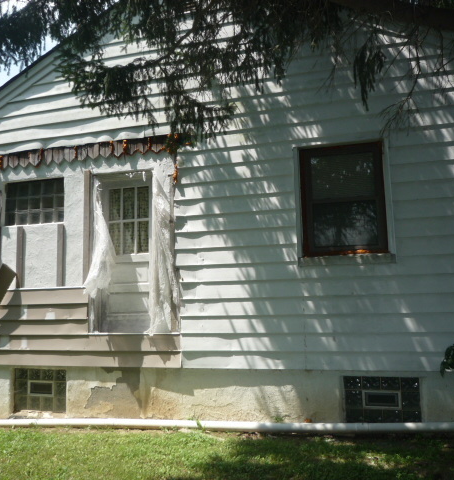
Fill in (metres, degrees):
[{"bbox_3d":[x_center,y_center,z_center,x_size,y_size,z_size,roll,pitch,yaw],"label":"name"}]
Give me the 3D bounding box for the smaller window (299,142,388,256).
[{"bbox_3d":[1.364,-0.469,5.425,0.957,1.297,0.100,-3,-6,13],"label":"smaller window"}]

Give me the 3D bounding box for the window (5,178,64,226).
[{"bbox_3d":[-2.699,-0.521,6.493,0.963,0.619,0.100,-3,-6,13],"label":"window"}]

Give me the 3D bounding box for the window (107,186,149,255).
[{"bbox_3d":[-1.318,-0.257,6.256,0.629,0.938,0.060,-3,-6,13],"label":"window"}]

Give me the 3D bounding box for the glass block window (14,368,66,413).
[{"bbox_3d":[-2.531,2.032,6.270,0.791,0.588,0.100,-3,-6,13],"label":"glass block window"}]

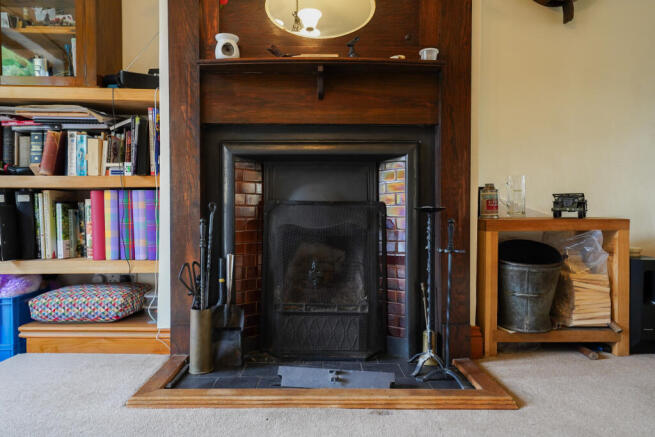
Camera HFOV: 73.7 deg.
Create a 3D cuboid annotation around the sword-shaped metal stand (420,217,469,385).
[{"bbox_3d":[0.405,0.289,1.555,0.160,0.580,0.140,0,1,0],"label":"sword-shaped metal stand"}]

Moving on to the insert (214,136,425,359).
[{"bbox_3d":[-0.030,0.118,1.930,0.875,0.915,0.270,0,1,0],"label":"insert"}]

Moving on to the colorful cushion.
[{"bbox_3d":[-1.125,0.393,2.130,0.420,0.130,0.400,0,1,0],"label":"colorful cushion"}]

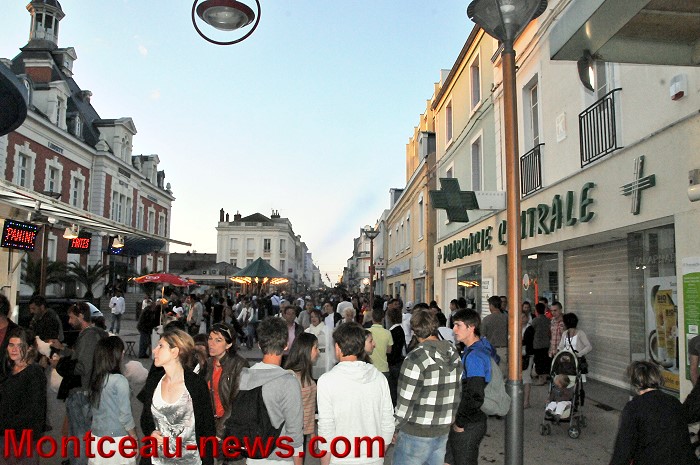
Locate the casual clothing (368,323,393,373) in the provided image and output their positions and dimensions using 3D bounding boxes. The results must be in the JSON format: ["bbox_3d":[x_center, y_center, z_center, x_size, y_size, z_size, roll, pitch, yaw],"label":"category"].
[{"bbox_3d":[0.383,1.504,6.800,0.440,0.640,0.280,0,-7,-2],"label":"casual clothing"}]

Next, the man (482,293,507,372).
[{"bbox_3d":[2.331,1.931,8.400,0.530,1.810,0.360,-1,-7,13],"label":"man"}]

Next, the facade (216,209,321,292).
[{"bbox_3d":[-16.230,4.770,95.589,12.500,16.000,18.000,0,-7,-2],"label":"facade"}]

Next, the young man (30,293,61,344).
[{"bbox_3d":[-3.453,1.600,5.897,0.420,1.760,0.520,5,-8,-36],"label":"young man"}]

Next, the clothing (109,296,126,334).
[{"bbox_3d":[-9.444,3.363,21.300,0.600,1.500,0.360,3,-7,-24],"label":"clothing"}]

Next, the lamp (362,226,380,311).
[{"bbox_3d":[0.914,2.078,22.300,0.720,4.650,0.720,0,-6,0],"label":"lamp"}]

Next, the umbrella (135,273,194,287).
[{"bbox_3d":[-5.256,1.335,14.900,1.950,0.420,1.950,0,-6,0],"label":"umbrella"}]

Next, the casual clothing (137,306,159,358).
[{"bbox_3d":[-5.715,2.822,14.800,0.500,1.480,0.520,3,-7,-25],"label":"casual clothing"}]

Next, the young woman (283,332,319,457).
[{"bbox_3d":[-0.383,1.520,3.836,0.310,1.550,0.440,5,-8,-36],"label":"young woman"}]

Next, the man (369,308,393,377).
[{"bbox_3d":[0.409,1.862,7.400,0.490,1.700,0.330,0,-7,2],"label":"man"}]

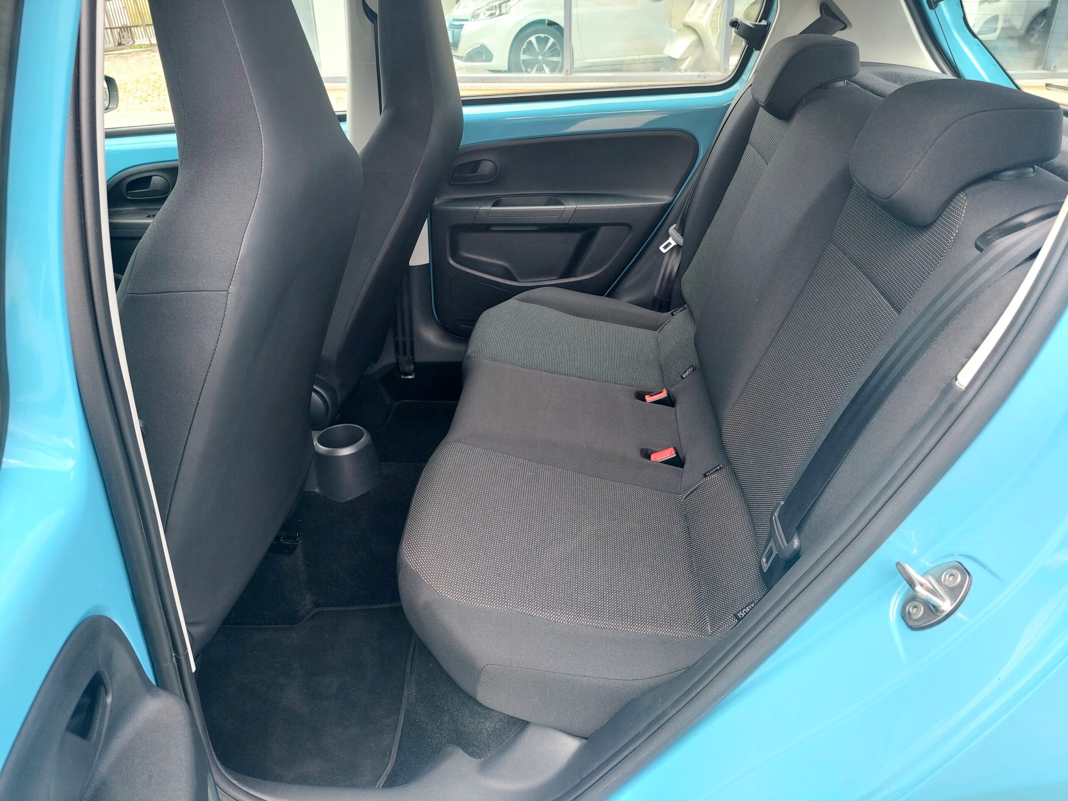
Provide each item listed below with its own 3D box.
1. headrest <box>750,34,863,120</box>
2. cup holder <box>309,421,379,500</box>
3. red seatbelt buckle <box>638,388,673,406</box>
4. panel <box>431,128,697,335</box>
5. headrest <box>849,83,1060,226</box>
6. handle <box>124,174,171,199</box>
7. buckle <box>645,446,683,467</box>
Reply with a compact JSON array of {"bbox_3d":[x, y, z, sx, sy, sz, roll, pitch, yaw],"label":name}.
[{"bbox_3d":[0.462,-0.568,1.347,0.141,0.129,0.215,10,29,-1],"label":"headrest"},{"bbox_3d":[-0.352,0.103,1.416,0.130,0.098,0.128,1,29,4],"label":"cup holder"},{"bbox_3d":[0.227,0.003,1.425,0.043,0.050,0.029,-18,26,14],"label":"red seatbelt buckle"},{"bbox_3d":[0.057,-0.380,1.838,0.615,0.510,0.085,1,29,4],"label":"panel"},{"bbox_3d":[0.415,-0.263,0.797,0.141,0.129,0.215,10,29,-1],"label":"headrest"},{"bbox_3d":[-0.928,-0.516,1.859,0.117,0.060,0.045,1,29,4],"label":"handle"},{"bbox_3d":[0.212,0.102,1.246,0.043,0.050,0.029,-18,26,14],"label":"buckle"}]

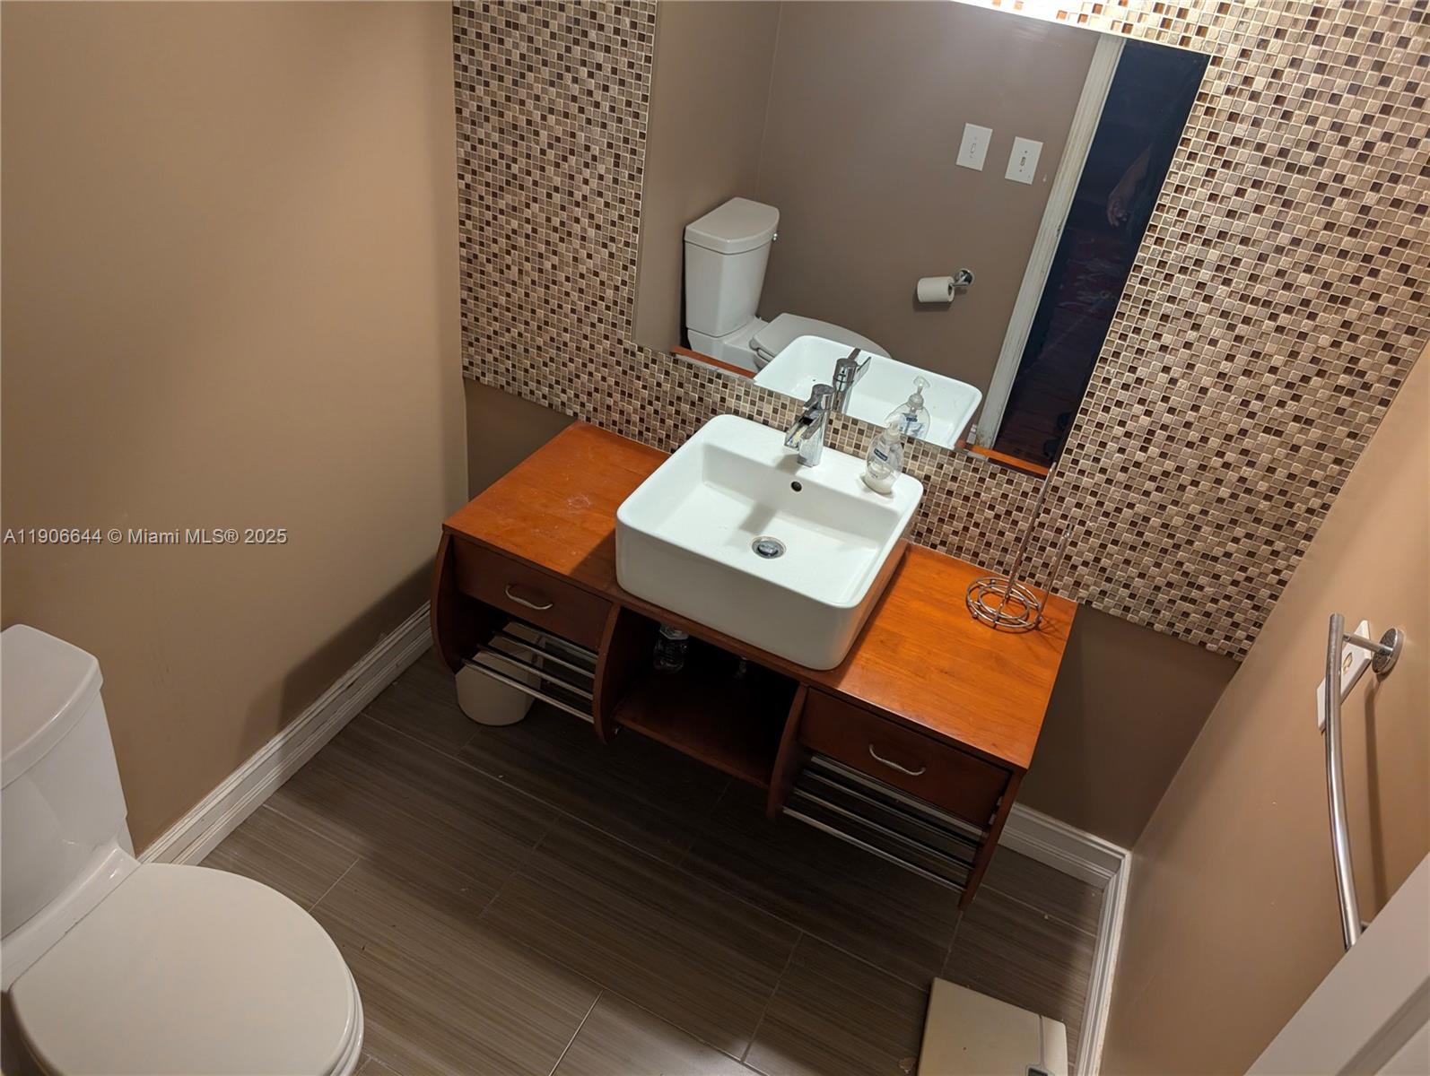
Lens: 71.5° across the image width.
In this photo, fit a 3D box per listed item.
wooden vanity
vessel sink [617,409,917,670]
[{"bbox_3d":[0.059,0.227,2.053,1.161,0.404,0.561,21,38,17],"label":"wooden vanity"},{"bbox_3d":[0.113,-0.014,1.919,0.473,0.153,0.478,21,38,17],"label":"vessel sink"}]

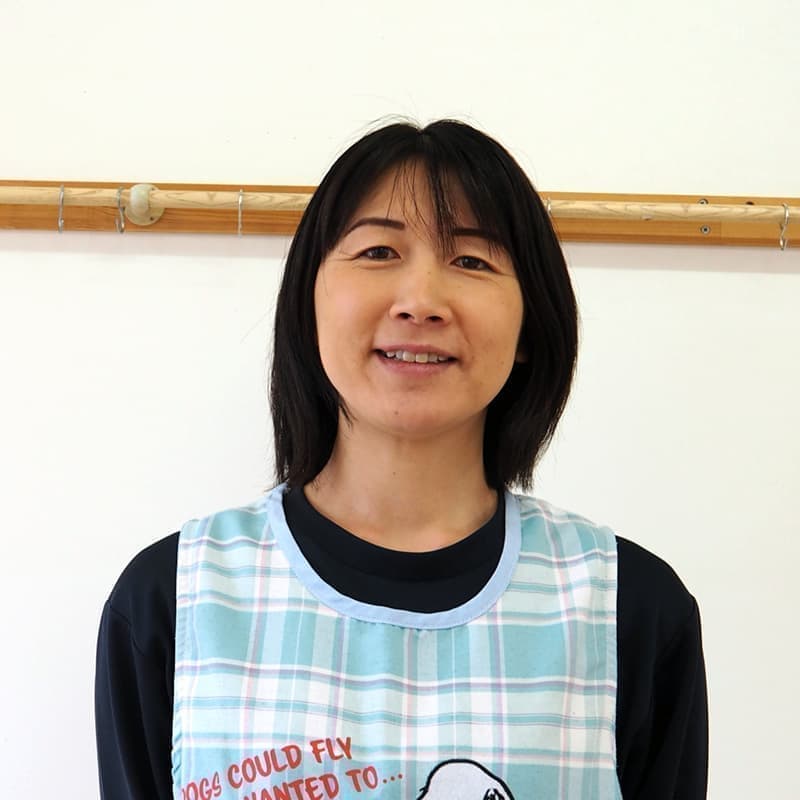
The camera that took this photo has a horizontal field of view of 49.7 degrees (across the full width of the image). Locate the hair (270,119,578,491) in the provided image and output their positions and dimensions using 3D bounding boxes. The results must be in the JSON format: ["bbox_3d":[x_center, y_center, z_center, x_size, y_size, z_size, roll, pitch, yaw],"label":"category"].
[{"bbox_3d":[0.019,-0.072,0.680,0.230,0.280,0.210,3,-5,1],"label":"hair"}]

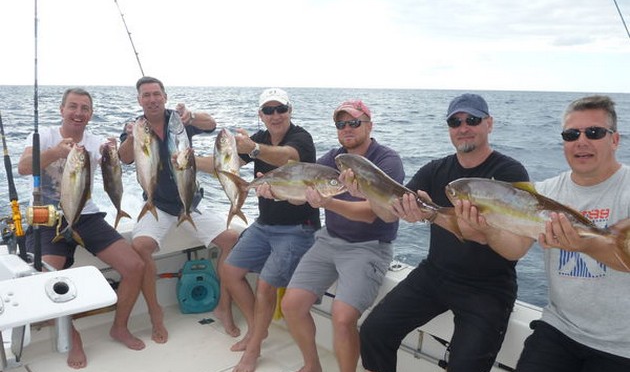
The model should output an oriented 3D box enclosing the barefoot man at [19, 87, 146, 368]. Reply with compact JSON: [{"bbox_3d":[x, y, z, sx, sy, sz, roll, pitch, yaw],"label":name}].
[{"bbox_3d":[-1.304,0.228,2.934,0.650,1.500,0.660,-2,11,-16],"label":"barefoot man"}]

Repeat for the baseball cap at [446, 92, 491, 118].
[{"bbox_3d":[0.623,-0.329,2.080,0.175,0.130,0.250,6,9,34],"label":"baseball cap"}]

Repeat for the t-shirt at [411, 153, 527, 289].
[{"bbox_3d":[0.646,0.140,2.130,0.480,0.570,0.330,6,12,27],"label":"t-shirt"}]

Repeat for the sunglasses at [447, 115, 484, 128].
[{"bbox_3d":[0.616,-0.258,2.070,0.148,0.050,0.150,8,13,33],"label":"sunglasses"}]

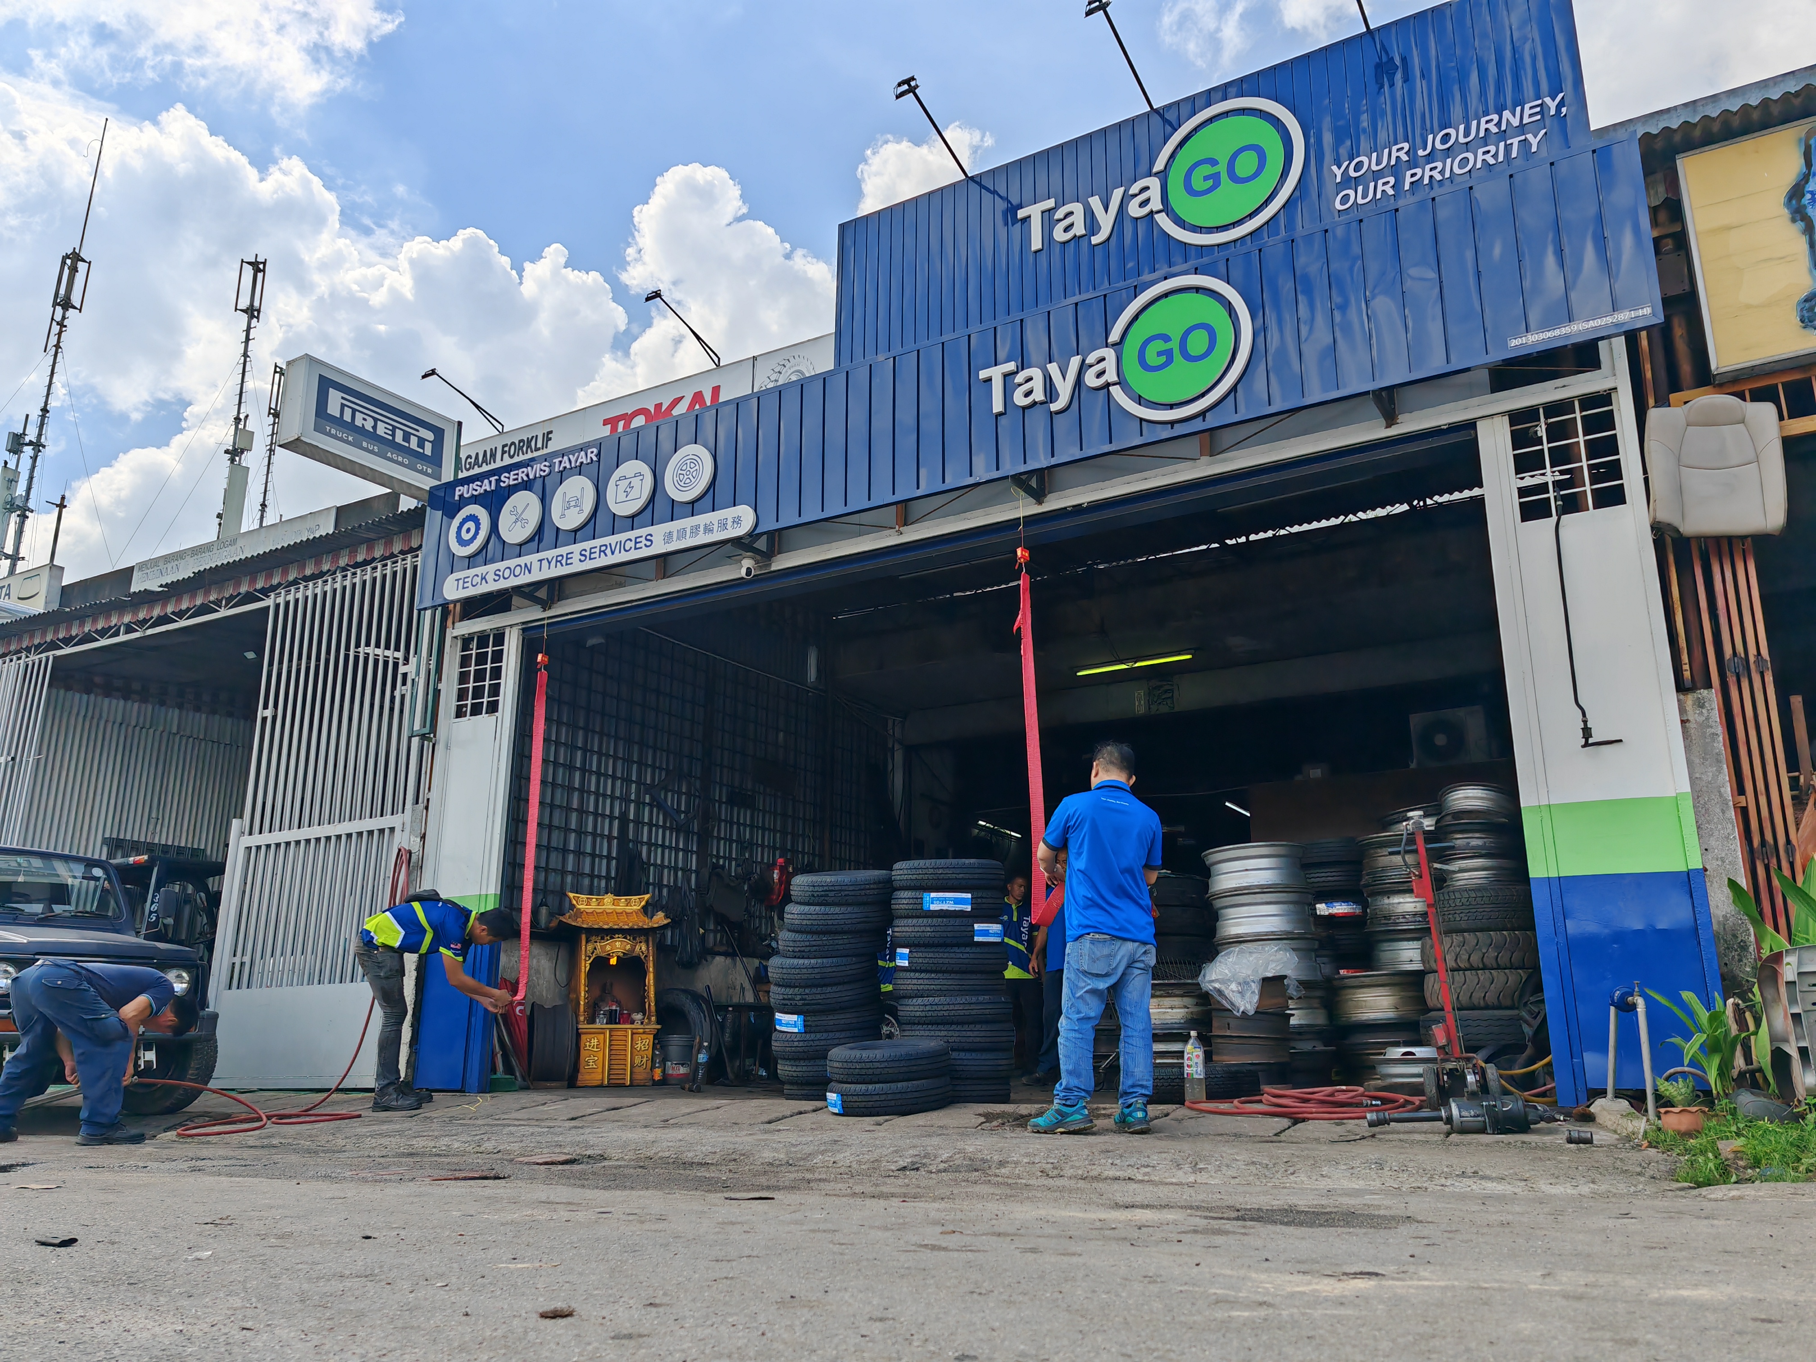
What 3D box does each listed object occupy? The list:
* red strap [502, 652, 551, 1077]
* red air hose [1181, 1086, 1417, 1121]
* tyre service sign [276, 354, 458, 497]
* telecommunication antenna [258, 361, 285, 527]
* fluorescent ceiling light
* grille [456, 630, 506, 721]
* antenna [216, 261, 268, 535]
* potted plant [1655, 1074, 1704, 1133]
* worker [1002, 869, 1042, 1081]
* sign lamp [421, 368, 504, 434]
[{"bbox_3d":[-2.519,1.160,9.486,0.180,2.811,0.150,-9,-17,30],"label":"red strap"},{"bbox_3d":[1.761,1.881,6.394,1.080,0.140,0.620,-9,-17,29],"label":"red air hose"},{"bbox_3d":[-3.976,-1.833,10.514,0.220,0.670,1.358,-9,-17,30],"label":"tyre service sign"},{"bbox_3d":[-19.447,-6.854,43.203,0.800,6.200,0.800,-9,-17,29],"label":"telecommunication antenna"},{"bbox_3d":[2.260,-0.162,14.100,1.220,0.080,0.080,-9,-17,29],"label":"fluorescent ceiling light"},{"bbox_3d":[-3.216,-0.038,10.642,0.468,0.638,0.040,-9,-17,30],"label":"grille"},{"bbox_3d":[-20.691,-8.748,44.000,1.000,9.703,0.900,-9,-17,30],"label":"antenna"},{"bbox_3d":[2.918,1.600,5.350,0.190,0.240,0.190,-9,-17,29],"label":"potted plant"},{"bbox_3d":[0.826,2.371,11.512,0.480,1.684,0.330,2,-15,-9],"label":"worker"},{"bbox_3d":[-3.150,-2.005,10.054,0.150,0.270,0.740,-9,-17,29],"label":"sign lamp"}]

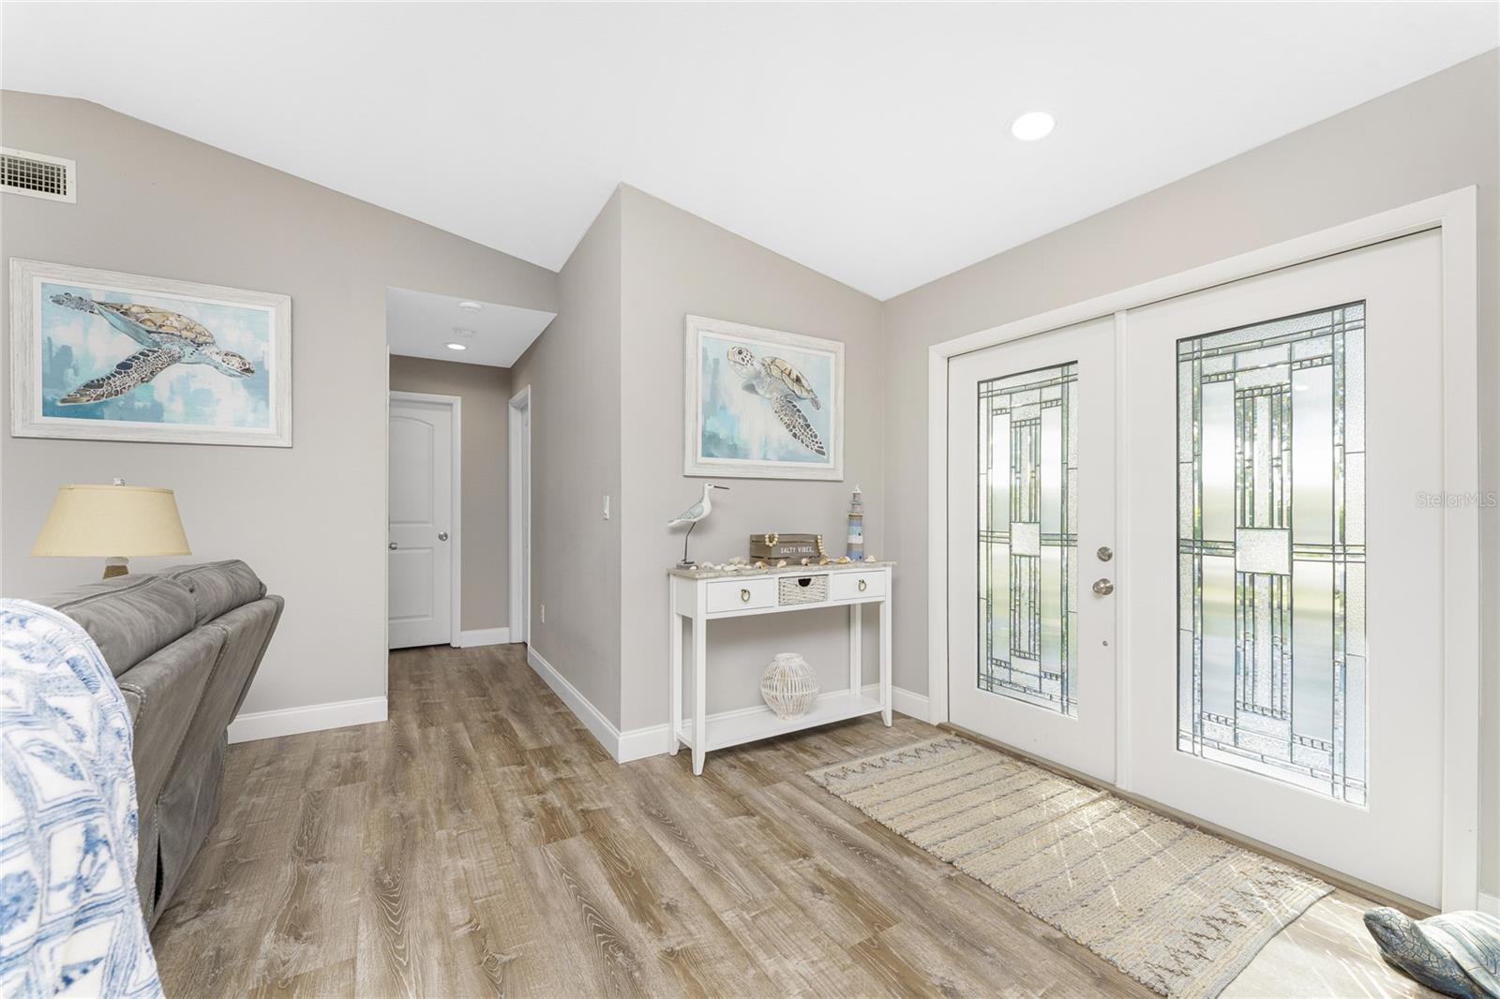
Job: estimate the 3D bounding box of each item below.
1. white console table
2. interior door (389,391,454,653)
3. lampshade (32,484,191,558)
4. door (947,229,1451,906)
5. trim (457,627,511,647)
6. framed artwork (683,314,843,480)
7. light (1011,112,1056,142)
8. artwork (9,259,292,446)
[{"bbox_3d":[0.197,0.800,3.045,1.200,0.907,0.333,0,0,-30],"label":"white console table"},{"bbox_3d":[-2.855,0.218,4.754,0.790,2.040,0.050,0,0,-30],"label":"interior door"},{"bbox_3d":[-2.695,0.086,2.484,0.457,0.292,0.457,0,0,-30],"label":"lampshade"},{"bbox_3d":[1.597,0.212,2.496,0.060,2.040,1.800,0,0,-32],"label":"door"},{"bbox_3d":[-2.290,1.196,5.055,0.390,0.133,0.018,0,0,-30],"label":"trim"},{"bbox_3d":[0.120,-0.522,3.188,1.010,0.810,0.040,0,0,-30],"label":"framed artwork"},{"bbox_3d":[1.024,-1.353,2.110,0.160,0.025,0.160,11,-7,-32],"label":"light"},{"bbox_3d":[-2.868,-0.677,2.852,1.000,0.800,0.040,0,0,-30],"label":"artwork"}]

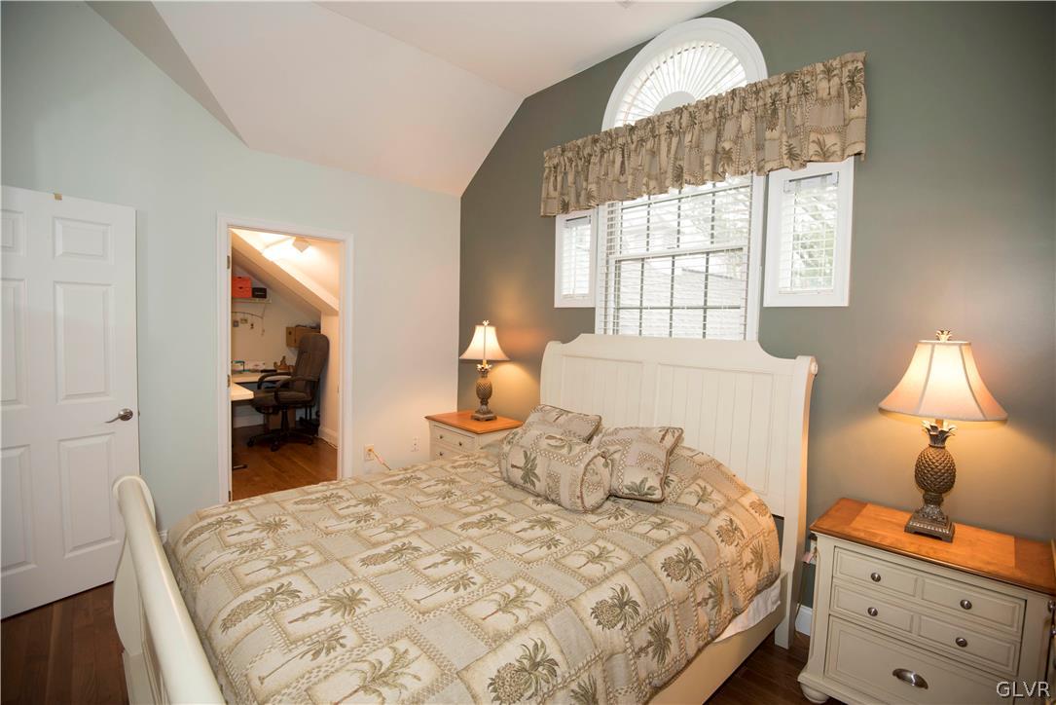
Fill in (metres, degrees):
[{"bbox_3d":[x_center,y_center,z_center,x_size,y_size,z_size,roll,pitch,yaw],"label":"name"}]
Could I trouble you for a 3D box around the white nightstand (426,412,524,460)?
[{"bbox_3d":[-0.450,0.880,3.751,0.700,0.680,0.470,5,5,43],"label":"white nightstand"}]

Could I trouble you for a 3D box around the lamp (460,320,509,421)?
[{"bbox_3d":[-0.351,0.143,3.720,0.390,0.775,0.390,1,3,0],"label":"lamp"}]

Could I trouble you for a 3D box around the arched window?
[{"bbox_3d":[0.848,-0.865,2.765,1.020,2.040,0.100,5,5,43],"label":"arched window"}]

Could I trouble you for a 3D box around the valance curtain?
[{"bbox_3d":[0.813,-1.139,2.719,1.880,0.480,0.100,5,5,43],"label":"valance curtain"}]

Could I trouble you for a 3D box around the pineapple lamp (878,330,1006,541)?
[{"bbox_3d":[1.587,0.312,1.822,0.390,0.790,0.390,5,5,43],"label":"pineapple lamp"}]

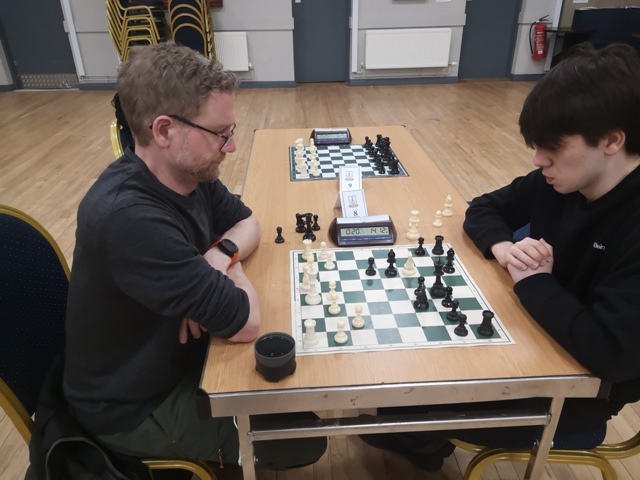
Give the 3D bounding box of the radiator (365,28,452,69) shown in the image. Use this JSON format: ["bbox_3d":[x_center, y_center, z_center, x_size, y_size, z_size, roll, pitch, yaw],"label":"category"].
[{"bbox_3d":[1.374,-2.975,7.783,1.320,0.565,0.100,-2,27,-2],"label":"radiator"}]

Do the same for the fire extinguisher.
[{"bbox_3d":[3.416,-3.137,7.783,0.270,0.650,0.190,-2,27,-2],"label":"fire extinguisher"}]

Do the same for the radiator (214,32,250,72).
[{"bbox_3d":[-2.063,-2.863,7.645,1.900,0.560,0.100,-2,27,-2],"label":"radiator"}]

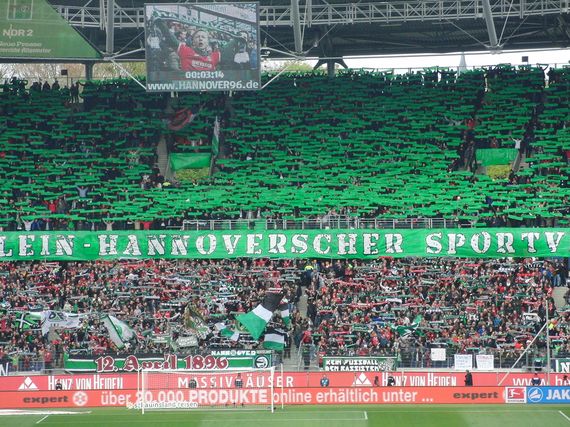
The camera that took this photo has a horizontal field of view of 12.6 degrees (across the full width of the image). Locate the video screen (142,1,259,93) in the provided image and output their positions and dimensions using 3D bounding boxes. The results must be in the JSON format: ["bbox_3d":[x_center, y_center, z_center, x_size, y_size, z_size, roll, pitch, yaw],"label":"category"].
[{"bbox_3d":[-5.630,-11.430,177.000,7.820,5.980,0.800,-1,0,0],"label":"video screen"}]

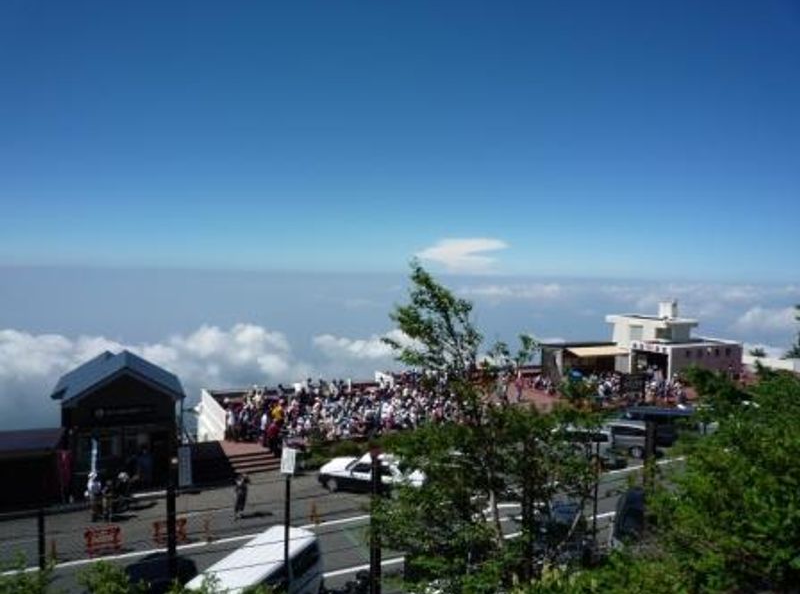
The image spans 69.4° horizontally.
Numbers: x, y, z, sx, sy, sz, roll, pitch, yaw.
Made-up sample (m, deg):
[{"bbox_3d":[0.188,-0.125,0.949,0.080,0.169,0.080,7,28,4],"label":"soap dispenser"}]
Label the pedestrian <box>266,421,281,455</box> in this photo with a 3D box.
[{"bbox_3d":[-5.749,6.400,26.287,0.520,1.650,0.360,2,4,20],"label":"pedestrian"}]

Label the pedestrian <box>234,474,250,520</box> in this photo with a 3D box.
[{"bbox_3d":[-5.815,7.330,21.211,0.550,1.680,0.380,2,4,20],"label":"pedestrian"}]

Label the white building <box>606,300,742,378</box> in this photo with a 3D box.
[{"bbox_3d":[22.291,3.369,47.197,7.800,6.100,6.800,0,4,-23],"label":"white building"}]

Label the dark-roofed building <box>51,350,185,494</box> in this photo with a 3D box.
[{"bbox_3d":[-12.286,5.166,25.451,5.000,5.250,4.900,0,4,-25],"label":"dark-roofed building"}]

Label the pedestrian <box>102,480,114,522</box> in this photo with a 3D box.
[{"bbox_3d":[-10.540,7.335,20.879,0.460,1.520,0.320,2,3,10],"label":"pedestrian"}]

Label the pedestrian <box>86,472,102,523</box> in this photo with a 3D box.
[{"bbox_3d":[-11.034,7.221,20.851,0.520,1.730,0.380,2,3,15],"label":"pedestrian"}]

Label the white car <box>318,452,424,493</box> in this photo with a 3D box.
[{"bbox_3d":[-1.155,7.479,24.604,4.600,1.470,1.700,2,3,11],"label":"white car"}]

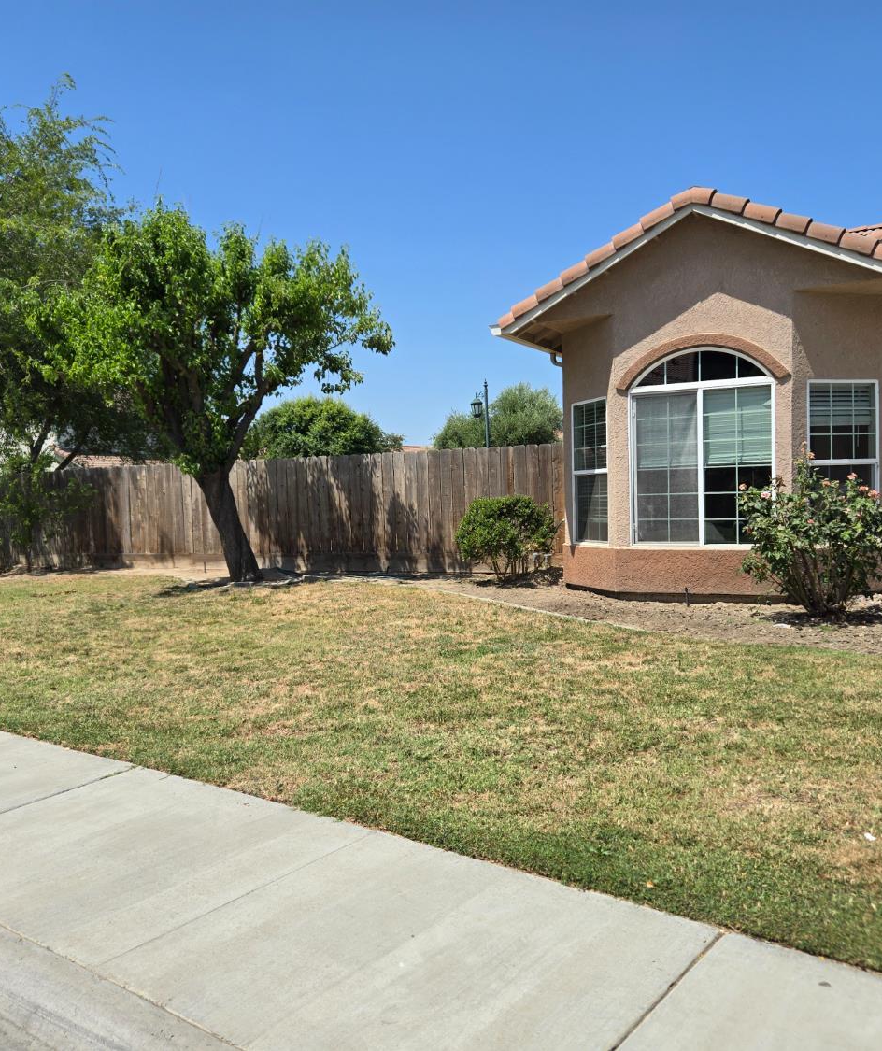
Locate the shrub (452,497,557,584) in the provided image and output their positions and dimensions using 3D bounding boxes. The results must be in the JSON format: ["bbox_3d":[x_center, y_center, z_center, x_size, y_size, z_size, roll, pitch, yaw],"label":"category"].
[{"bbox_3d":[0.853,0.154,12.200,1.320,1.083,1.200,-1,1,0],"label":"shrub"}]

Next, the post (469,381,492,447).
[{"bbox_3d":[1.502,-2.433,35.000,0.820,6.039,0.450,0,2,31],"label":"post"}]

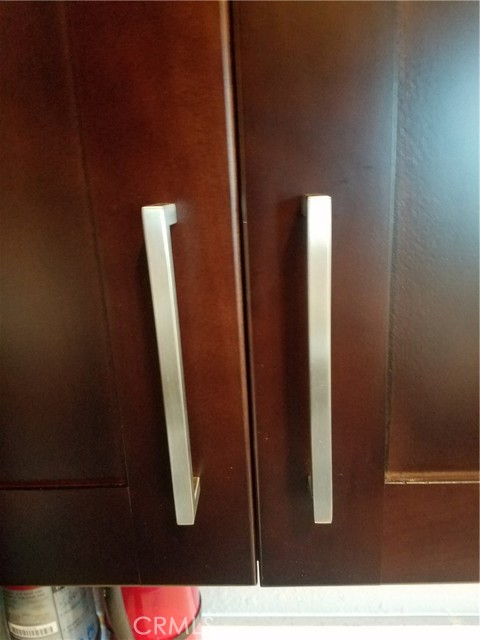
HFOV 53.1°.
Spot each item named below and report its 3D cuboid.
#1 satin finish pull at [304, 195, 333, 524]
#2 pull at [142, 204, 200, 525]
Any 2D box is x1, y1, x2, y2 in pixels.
[{"bbox_3d":[0.040,0.023,0.246,0.010,0.168,0.029,-2,16,4],"label":"satin finish pull"},{"bbox_3d":[-0.033,0.026,0.252,0.010,0.168,0.029,-2,16,4],"label":"pull"}]

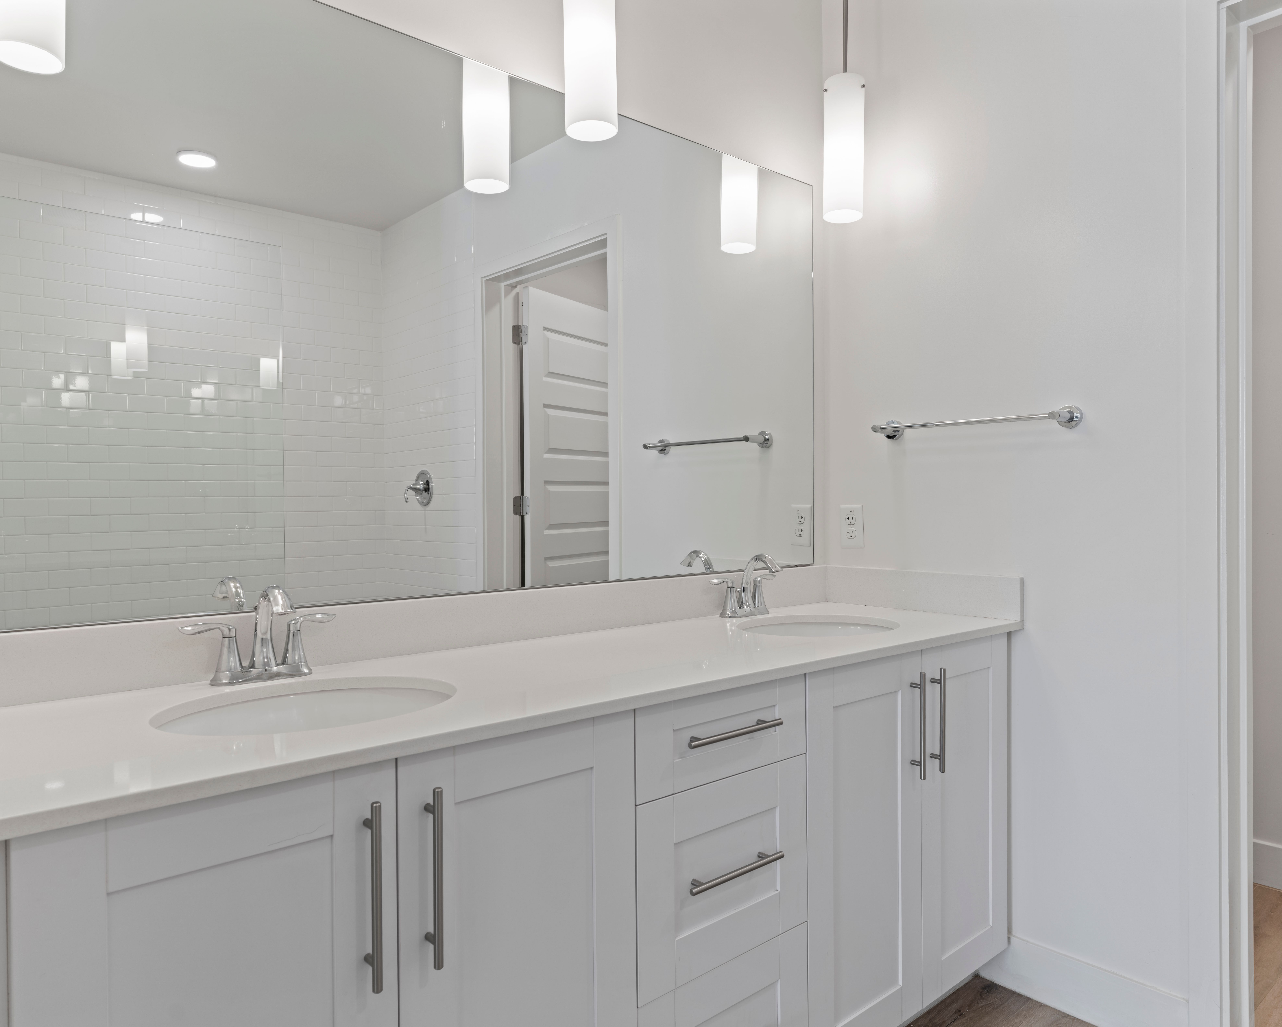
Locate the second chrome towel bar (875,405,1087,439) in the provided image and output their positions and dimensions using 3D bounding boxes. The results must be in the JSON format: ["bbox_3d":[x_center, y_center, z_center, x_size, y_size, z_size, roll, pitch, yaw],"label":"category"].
[{"bbox_3d":[0.796,-0.220,2.089,0.088,0.054,0.509,-1,0,-40],"label":"second chrome towel bar"}]

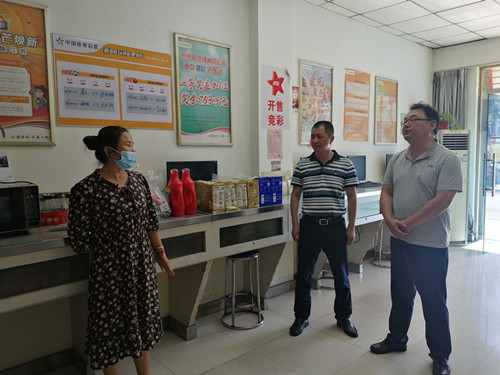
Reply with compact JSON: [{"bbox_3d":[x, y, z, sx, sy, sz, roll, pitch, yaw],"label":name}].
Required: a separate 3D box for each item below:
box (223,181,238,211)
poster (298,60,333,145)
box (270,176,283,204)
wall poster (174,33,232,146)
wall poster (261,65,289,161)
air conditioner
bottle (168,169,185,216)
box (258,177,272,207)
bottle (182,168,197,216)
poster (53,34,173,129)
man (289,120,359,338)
[{"bbox_3d":[-0.206,0.065,3.018,0.108,0.218,0.190,-6,7,-42],"label":"box"},{"bbox_3d":[0.752,-0.925,4.375,0.600,0.900,0.025,-6,7,-42],"label":"poster"},{"bbox_3d":[0.173,0.025,3.317,0.132,0.236,0.150,-6,7,-42],"label":"box"},{"bbox_3d":[-0.379,-0.809,3.349,0.595,0.895,0.025,-6,7,-42],"label":"wall poster"},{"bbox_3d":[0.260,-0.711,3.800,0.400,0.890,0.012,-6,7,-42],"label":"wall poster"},{"bbox_3d":[3.171,0.009,6.051,0.380,1.740,0.250,1,6,12],"label":"air conditioner"},{"bbox_3d":[-0.523,0.036,2.765,0.095,0.333,0.125,-6,7,-42],"label":"bottle"},{"bbox_3d":[0.073,0.034,3.230,0.132,0.236,0.150,-6,7,-42],"label":"box"},{"bbox_3d":[-0.439,0.029,2.829,0.095,0.333,0.125,-6,7,-42],"label":"bottle"},{"bbox_3d":[-0.945,-0.732,2.845,0.880,0.590,0.020,-6,7,-42],"label":"poster"},{"bbox_3d":[0.603,0.325,3.182,0.560,1.710,0.330,1,6,15],"label":"man"}]

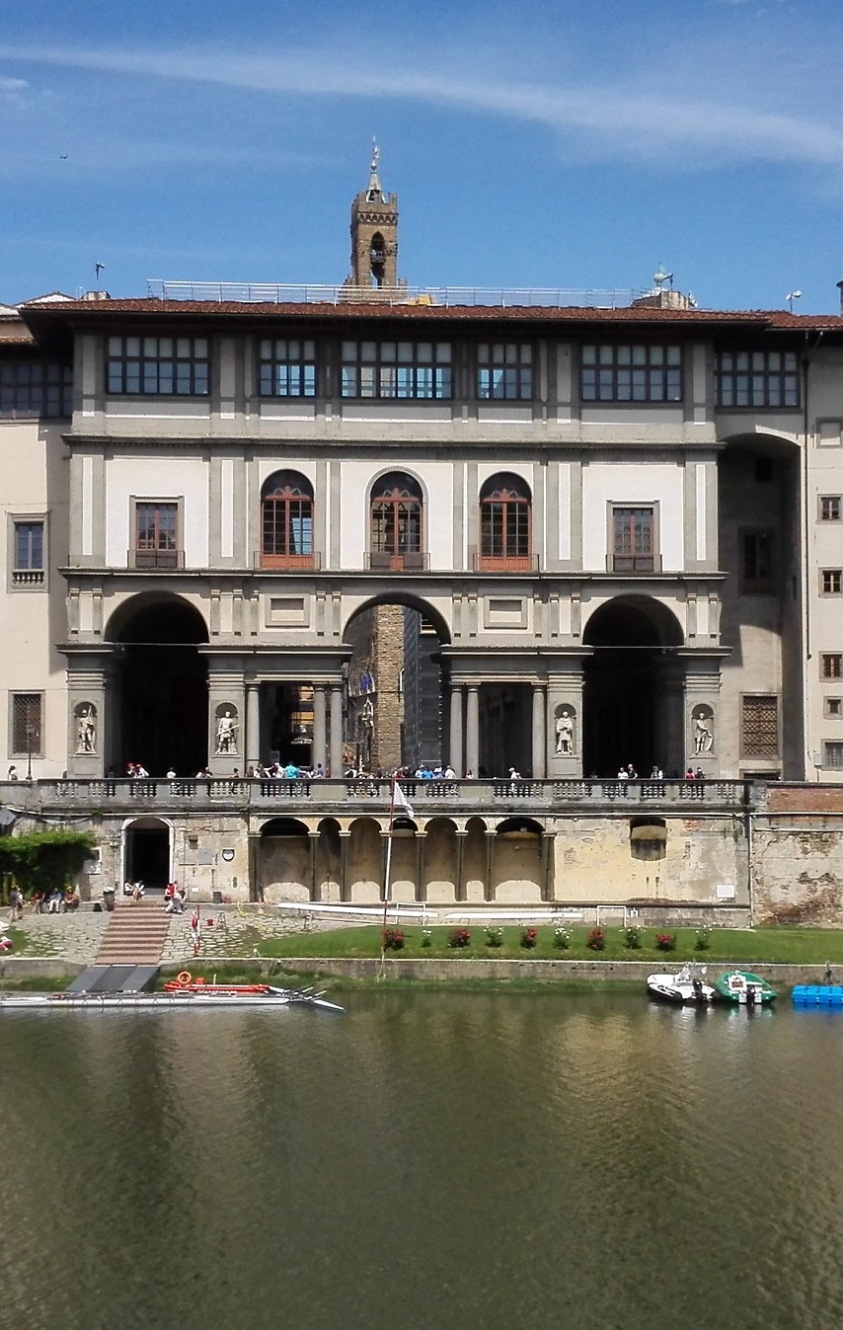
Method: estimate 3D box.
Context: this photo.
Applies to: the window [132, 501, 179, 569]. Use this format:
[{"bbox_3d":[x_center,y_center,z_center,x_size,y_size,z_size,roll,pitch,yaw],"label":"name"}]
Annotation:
[{"bbox_3d":[-15.347,-7.475,101.688,2.754,3.973,0.400,0,-3,-4],"label":"window"}]

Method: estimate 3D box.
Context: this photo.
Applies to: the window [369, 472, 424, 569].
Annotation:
[{"bbox_3d":[-1.350,-7.755,95.000,2.992,5.407,0.400,0,-3,-4],"label":"window"}]

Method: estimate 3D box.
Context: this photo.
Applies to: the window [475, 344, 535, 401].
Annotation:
[{"bbox_3d":[4.541,-15.950,95.841,3.327,3.108,0.400,0,-3,-4],"label":"window"}]

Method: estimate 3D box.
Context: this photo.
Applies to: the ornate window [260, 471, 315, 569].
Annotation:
[{"bbox_3d":[-7.808,-8.384,102.311,3.216,5.728,0.400,0,-3,-4],"label":"ornate window"}]

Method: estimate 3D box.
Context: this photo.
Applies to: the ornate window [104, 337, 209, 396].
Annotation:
[{"bbox_3d":[-15.372,-17.351,102.244,6.071,3.470,0.400,0,-3,-4],"label":"ornate window"}]

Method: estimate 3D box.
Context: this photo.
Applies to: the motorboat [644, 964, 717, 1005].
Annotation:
[{"bbox_3d":[10.547,13.148,72.788,1.800,1.400,4.300,1,-3,-27],"label":"motorboat"}]

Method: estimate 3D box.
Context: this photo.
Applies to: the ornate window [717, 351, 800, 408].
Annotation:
[{"bbox_3d":[18.754,-15.919,98.140,4.566,3.168,0.400,0,-3,-4],"label":"ornate window"}]

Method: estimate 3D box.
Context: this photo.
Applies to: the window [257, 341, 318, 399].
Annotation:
[{"bbox_3d":[-7.846,-17.232,102.818,3.663,3.489,0.400,0,-3,-4],"label":"window"}]

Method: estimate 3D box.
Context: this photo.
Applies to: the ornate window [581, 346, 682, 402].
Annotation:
[{"bbox_3d":[12.330,-17.218,104.369,6.217,3.432,0.400,0,-3,-4],"label":"ornate window"}]

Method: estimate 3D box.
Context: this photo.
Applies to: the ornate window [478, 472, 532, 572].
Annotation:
[{"bbox_3d":[4.871,-8.410,103.287,3.168,5.892,0.400,0,-3,-4],"label":"ornate window"}]

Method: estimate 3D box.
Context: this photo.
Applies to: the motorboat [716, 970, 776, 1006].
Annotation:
[{"bbox_3d":[13.443,13.455,74.220,2.050,1.150,4.400,0,-3,-2],"label":"motorboat"}]

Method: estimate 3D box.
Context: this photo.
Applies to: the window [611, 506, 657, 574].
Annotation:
[{"bbox_3d":[11.607,-6.866,95.861,2.508,3.734,0.400,0,-3,-4],"label":"window"}]

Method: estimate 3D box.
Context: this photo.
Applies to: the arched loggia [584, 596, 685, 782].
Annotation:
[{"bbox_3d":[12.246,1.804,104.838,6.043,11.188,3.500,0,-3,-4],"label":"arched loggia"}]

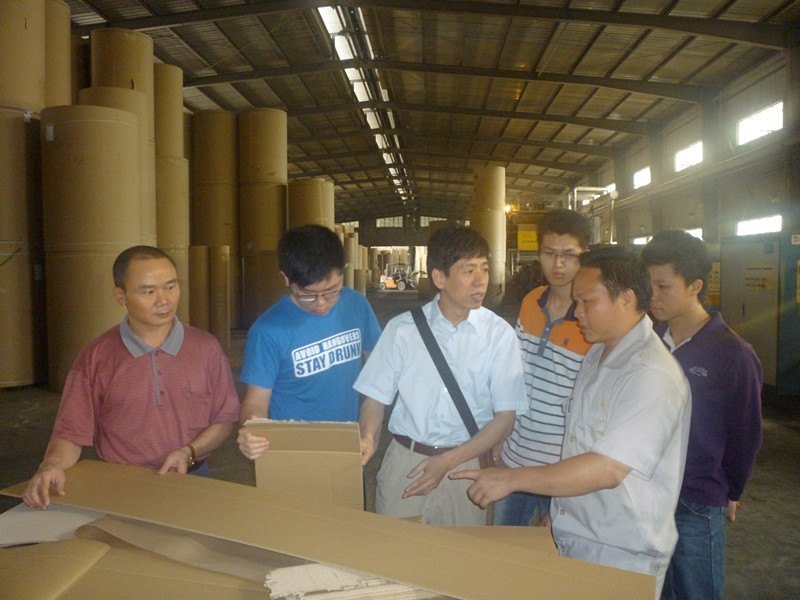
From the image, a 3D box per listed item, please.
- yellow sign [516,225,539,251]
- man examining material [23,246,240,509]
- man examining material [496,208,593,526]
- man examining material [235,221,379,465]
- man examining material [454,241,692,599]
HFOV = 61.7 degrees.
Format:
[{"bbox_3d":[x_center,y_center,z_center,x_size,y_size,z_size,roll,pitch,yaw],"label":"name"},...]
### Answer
[{"bbox_3d":[3.629,-1.772,19.000,0.600,0.730,0.040,0,3,5],"label":"yellow sign"},{"bbox_3d":[-0.700,0.658,1.936,0.600,1.650,0.500,-1,3,-19],"label":"man examining material"},{"bbox_3d":[0.490,0.589,2.203,0.480,1.760,0.360,1,3,25],"label":"man examining material"},{"bbox_3d":[-0.260,0.637,1.955,0.480,1.690,0.440,-1,3,-16],"label":"man examining material"},{"bbox_3d":[0.420,0.676,1.676,0.640,1.640,0.500,-1,3,-14],"label":"man examining material"}]

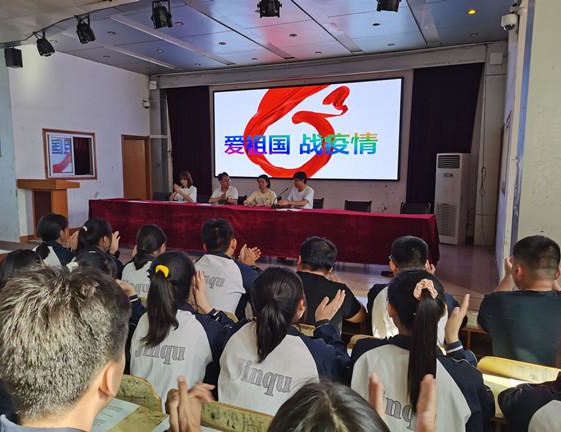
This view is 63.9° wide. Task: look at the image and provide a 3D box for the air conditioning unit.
[{"bbox_3d":[3.287,-0.332,8.630,0.360,1.689,0.490,-6,9,-44],"label":"air conditioning unit"}]

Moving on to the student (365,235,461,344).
[{"bbox_3d":[0.722,0.694,2.468,0.490,1.240,0.720,3,7,25],"label":"student"}]

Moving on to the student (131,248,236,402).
[{"bbox_3d":[-0.347,0.728,2.053,0.470,1.220,0.720,3,7,21],"label":"student"}]

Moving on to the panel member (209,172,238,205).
[{"bbox_3d":[-0.995,-0.073,7.630,0.520,1.320,0.750,2,7,17],"label":"panel member"}]

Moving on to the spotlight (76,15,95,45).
[{"bbox_3d":[-2.802,-2.693,6.496,0.270,0.380,0.270,4,45,25],"label":"spotlight"}]

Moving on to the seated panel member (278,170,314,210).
[{"bbox_3d":[0.262,-0.055,7.251,0.520,1.300,0.780,5,8,34],"label":"seated panel member"}]

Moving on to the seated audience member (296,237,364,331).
[{"bbox_3d":[0.241,0.722,2.548,0.560,1.260,0.760,4,7,25],"label":"seated audience member"}]

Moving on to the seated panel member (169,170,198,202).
[{"bbox_3d":[-1.727,-0.171,8.185,0.470,1.270,0.720,4,7,31],"label":"seated panel member"}]

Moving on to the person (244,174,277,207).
[{"bbox_3d":[-0.325,-0.012,7.316,0.480,1.307,0.750,3,7,25],"label":"person"}]

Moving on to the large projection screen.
[{"bbox_3d":[0.395,-1.831,9.900,4.460,2.080,0.100,4,7,25],"label":"large projection screen"}]

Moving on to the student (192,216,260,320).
[{"bbox_3d":[-0.276,0.623,2.948,0.480,1.250,0.720,3,7,25],"label":"student"}]

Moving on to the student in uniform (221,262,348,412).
[{"bbox_3d":[0.084,0.766,1.826,0.480,1.220,0.720,3,7,25],"label":"student in uniform"}]

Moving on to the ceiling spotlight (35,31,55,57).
[{"bbox_3d":[-3.841,-2.808,7.321,0.270,0.380,0.270,4,45,25],"label":"ceiling spotlight"}]

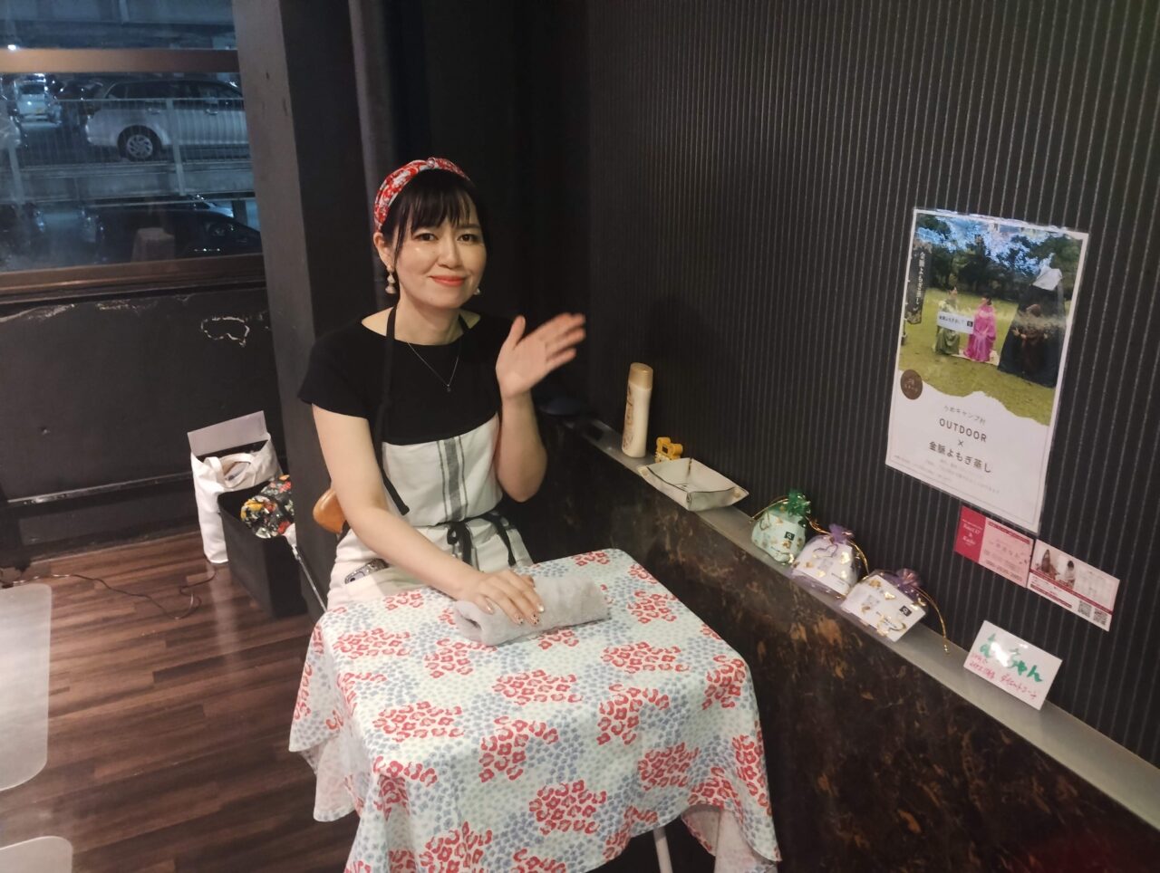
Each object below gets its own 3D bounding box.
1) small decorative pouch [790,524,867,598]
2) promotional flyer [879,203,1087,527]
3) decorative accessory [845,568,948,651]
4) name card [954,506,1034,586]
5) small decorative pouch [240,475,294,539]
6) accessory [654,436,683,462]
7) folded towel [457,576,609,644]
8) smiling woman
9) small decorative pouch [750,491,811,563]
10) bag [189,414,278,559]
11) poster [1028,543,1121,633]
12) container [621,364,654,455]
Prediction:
[{"bbox_3d":[0.317,0.156,1.179,0.040,0.080,0.090,15,7,-40],"label":"small decorative pouch"},{"bbox_3d":[0.408,-0.073,0.973,0.004,0.298,0.211,-10,22,-24],"label":"promotional flyer"},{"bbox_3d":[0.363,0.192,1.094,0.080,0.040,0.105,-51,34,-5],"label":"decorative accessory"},{"bbox_3d":[0.434,0.115,0.987,0.003,0.055,0.091,-10,22,-24],"label":"name card"},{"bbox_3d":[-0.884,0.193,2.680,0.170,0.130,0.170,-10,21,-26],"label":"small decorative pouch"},{"bbox_3d":[0.146,0.028,1.558,0.034,0.042,0.040,-10,22,-24],"label":"accessory"},{"bbox_3d":[-0.067,0.234,1.326,0.195,0.054,0.092,-10,22,-24],"label":"folded towel"},{"bbox_3d":[-0.172,0.223,1.540,0.440,1.270,0.580,-10,22,-24],"label":"smiling woman"},{"bbox_3d":[0.276,0.119,1.264,0.042,0.082,0.080,7,12,-37],"label":"small decorative pouch"},{"bbox_3d":[-1.076,0.173,2.957,0.265,0.410,0.120,-19,27,-41],"label":"bag"},{"bbox_3d":[0.475,0.143,0.908,0.003,0.055,0.091,-10,22,-24],"label":"poster"},{"bbox_3d":[0.099,-0.047,1.605,0.042,0.155,0.042,3,18,-1],"label":"container"}]

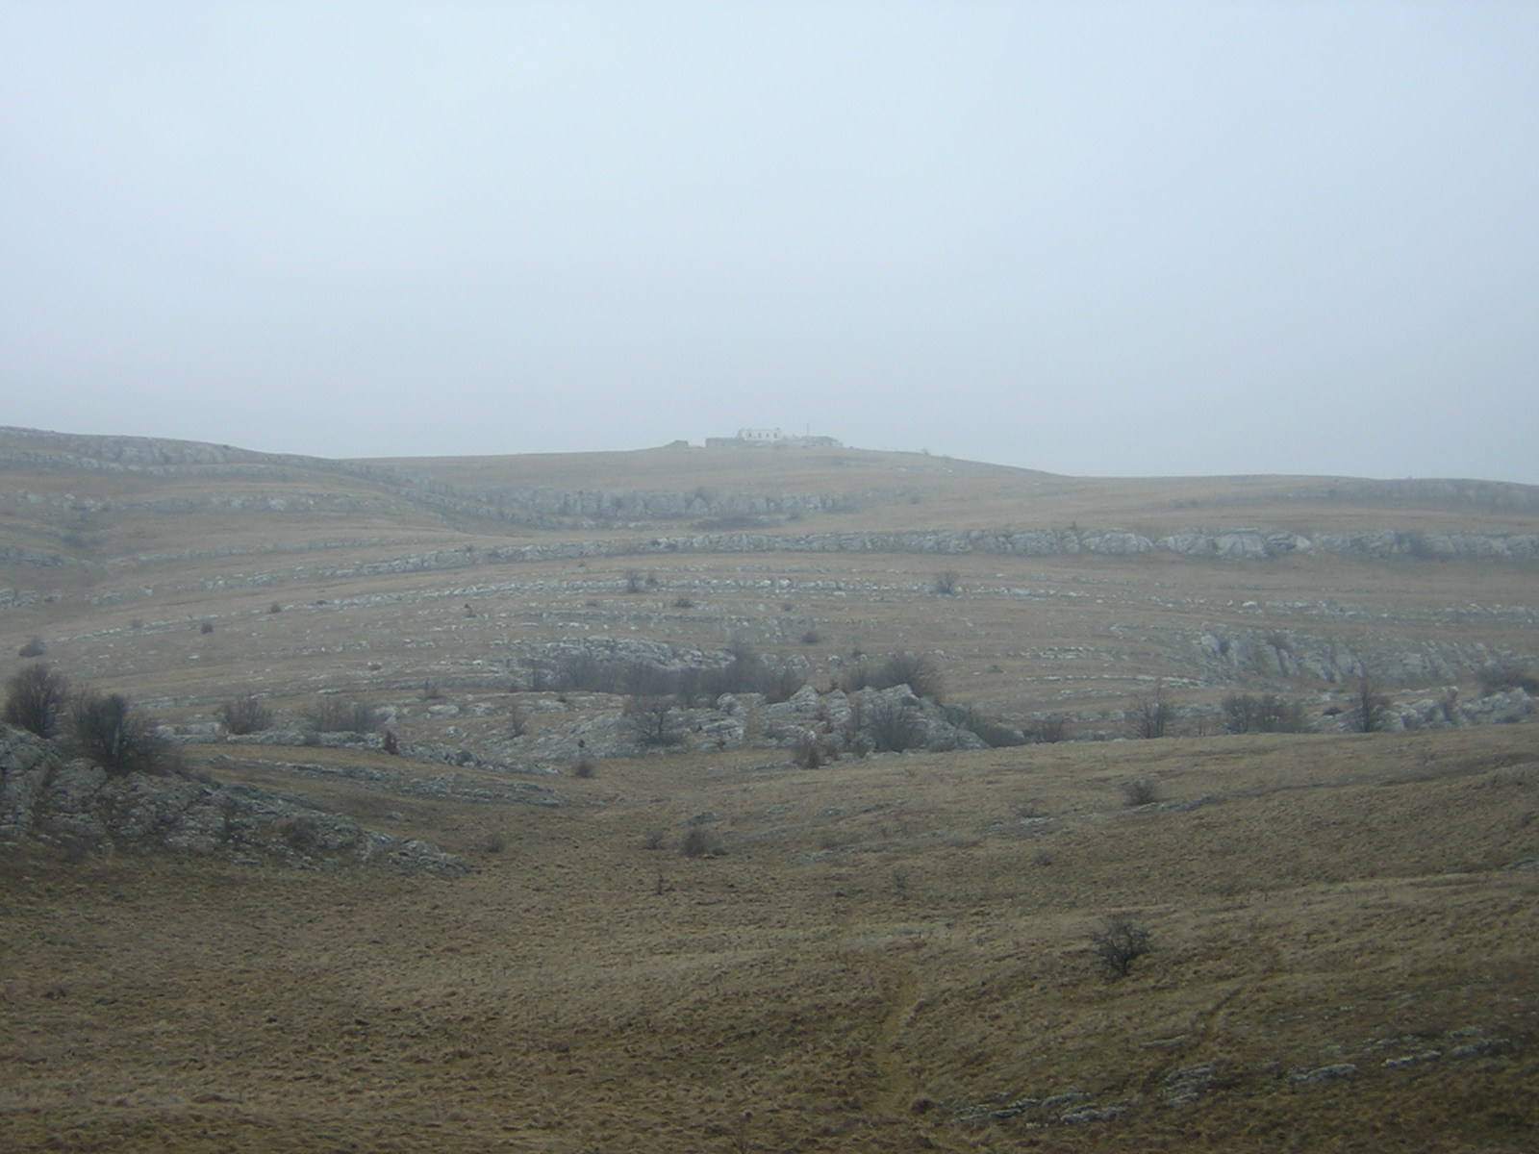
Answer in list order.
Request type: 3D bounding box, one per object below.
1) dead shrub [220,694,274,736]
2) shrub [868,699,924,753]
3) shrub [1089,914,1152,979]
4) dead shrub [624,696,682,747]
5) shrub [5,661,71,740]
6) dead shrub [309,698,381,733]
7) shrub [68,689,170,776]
[{"bbox_3d":[-33.470,8.810,165.000,3.620,2.770,3.180,0,0,0],"label":"dead shrub"},{"bbox_3d":[7.740,9.140,158.000,3.460,3.320,3.050,0,0,0],"label":"shrub"},{"bbox_3d":[9.530,10.040,70.000,1.730,1.760,1.520,0,0,0],"label":"shrub"},{"bbox_3d":[-7.290,9.060,162.000,3.630,3.250,3.190,0,0,0],"label":"dead shrub"},{"bbox_3d":[-31.780,5.380,112.000,2.920,3.290,2.570,0,0,0],"label":"shrub"},{"bbox_3d":[-27.730,9.090,168.000,4.780,2.270,3.340,0,0,0],"label":"dead shrub"},{"bbox_3d":[-25.980,6.200,103.000,4.080,3.510,3.590,0,0,0],"label":"shrub"}]

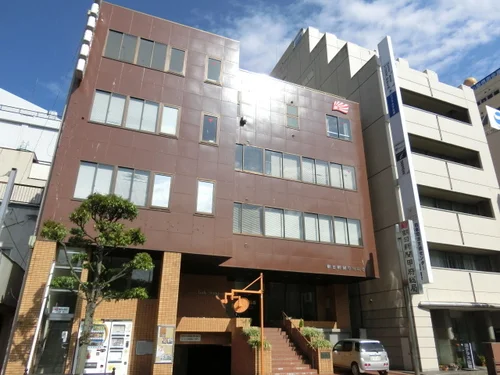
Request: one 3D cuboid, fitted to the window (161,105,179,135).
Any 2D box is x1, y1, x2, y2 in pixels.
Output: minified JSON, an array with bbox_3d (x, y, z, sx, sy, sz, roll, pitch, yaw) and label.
[{"bbox_3d":[-3.535,-2.915,15.876,0.750,1.540,0.150,9,-23,-20],"label":"window"}]

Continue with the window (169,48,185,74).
[{"bbox_3d":[-3.630,-6.278,17.927,0.831,1.558,0.200,9,-23,-18],"label":"window"}]

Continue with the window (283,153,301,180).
[{"bbox_3d":[2.304,-1.136,20.063,1.116,1.552,0.150,9,-23,-20],"label":"window"}]

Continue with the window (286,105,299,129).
[{"bbox_3d":[2.485,-4.167,21.336,0.770,1.529,0.150,9,-23,-20],"label":"window"}]

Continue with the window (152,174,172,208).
[{"bbox_3d":[-3.746,0.154,15.309,0.831,1.573,0.200,9,-23,-18],"label":"window"}]

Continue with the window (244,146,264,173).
[{"bbox_3d":[0.201,-1.455,19.301,1.104,1.518,0.150,9,-23,-20],"label":"window"}]

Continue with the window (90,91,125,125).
[{"bbox_3d":[-6.174,-3.445,15.815,1.283,1.573,0.200,9,-23,-18],"label":"window"}]

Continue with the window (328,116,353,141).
[{"bbox_3d":[5.483,-3.699,22.416,1.736,1.587,0.150,9,-23,-20],"label":"window"}]

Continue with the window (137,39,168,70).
[{"bbox_3d":[-4.546,-6.141,16.723,1.290,1.540,0.150,9,-23,-20],"label":"window"}]

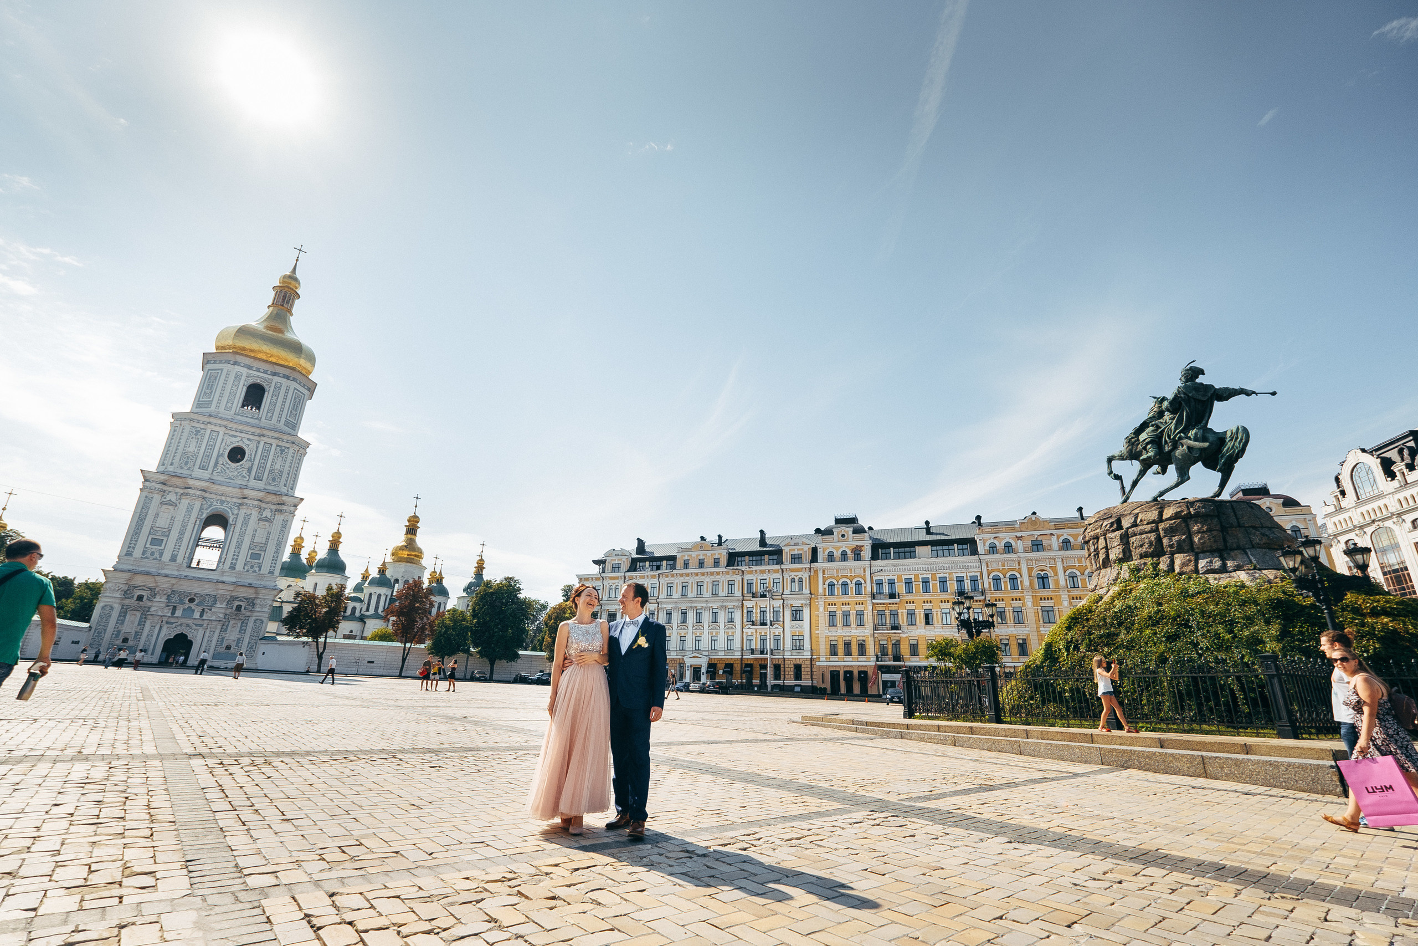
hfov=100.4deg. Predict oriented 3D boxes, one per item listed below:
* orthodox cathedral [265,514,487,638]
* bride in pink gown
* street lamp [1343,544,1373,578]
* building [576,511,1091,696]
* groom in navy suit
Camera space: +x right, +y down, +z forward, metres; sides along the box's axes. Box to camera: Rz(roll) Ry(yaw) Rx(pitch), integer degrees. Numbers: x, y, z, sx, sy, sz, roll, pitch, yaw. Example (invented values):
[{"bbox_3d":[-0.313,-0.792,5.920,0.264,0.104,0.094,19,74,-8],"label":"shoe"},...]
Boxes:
[{"bbox_3d":[-95.055,31.732,180.646,40.000,48.000,52.000,-13,-24,37],"label":"orthodox cathedral"},{"bbox_3d":[-1.039,1.697,4.417,0.630,1.700,0.560,6,-19,-11],"label":"bride in pink gown"},{"bbox_3d":[13.028,1.745,11.831,0.420,0.640,0.420,18,-25,-39],"label":"street lamp"},{"bbox_3d":[16.726,22.880,98.677,86.000,26.000,16.000,-6,-20,23],"label":"building"},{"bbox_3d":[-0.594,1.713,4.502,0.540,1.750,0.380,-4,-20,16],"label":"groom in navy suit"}]

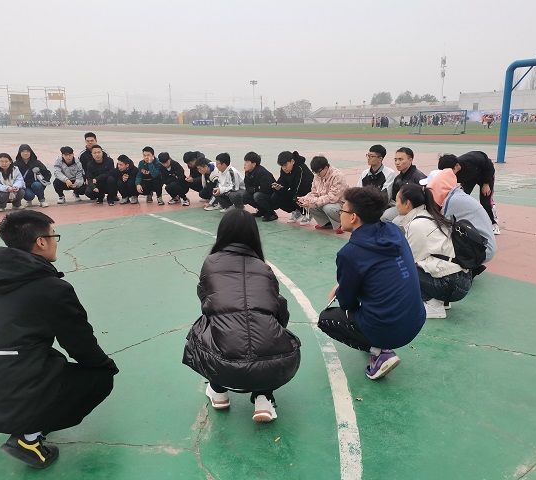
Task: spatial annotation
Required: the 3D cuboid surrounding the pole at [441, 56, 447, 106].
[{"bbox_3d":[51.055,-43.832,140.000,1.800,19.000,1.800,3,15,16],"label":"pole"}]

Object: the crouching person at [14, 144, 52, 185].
[{"bbox_3d":[-3.806,-1.059,7.897,0.550,0.930,0.620,-4,14,-14],"label":"crouching person"}]

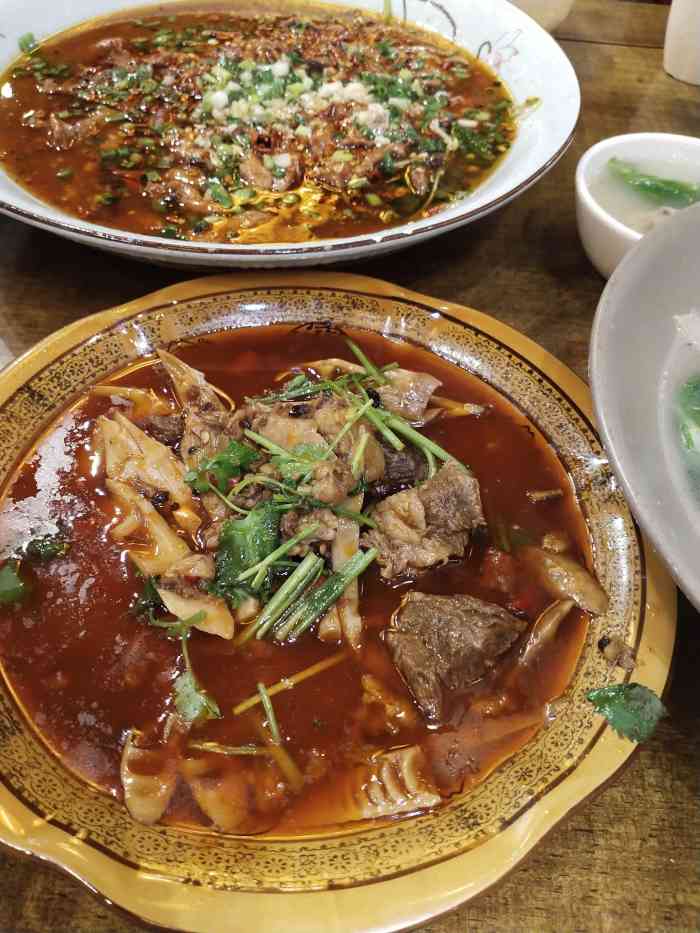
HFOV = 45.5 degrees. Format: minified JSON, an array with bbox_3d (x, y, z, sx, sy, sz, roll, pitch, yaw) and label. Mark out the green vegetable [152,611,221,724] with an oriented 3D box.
[{"bbox_3d":[-0.055,0.067,0.287,0.019,0.008,0.044,-12,53,-13],"label":"green vegetable"}]

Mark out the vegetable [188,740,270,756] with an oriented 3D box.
[{"bbox_3d":[-0.039,0.092,0.271,0.027,0.004,0.004,7,51,2],"label":"vegetable"}]

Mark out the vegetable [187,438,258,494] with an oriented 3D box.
[{"bbox_3d":[-0.049,0.000,0.318,0.026,0.014,0.021,-25,57,-22],"label":"vegetable"}]

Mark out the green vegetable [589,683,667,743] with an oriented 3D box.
[{"bbox_3d":[0.090,0.079,0.273,0.026,0.008,0.021,14,52,8],"label":"green vegetable"}]

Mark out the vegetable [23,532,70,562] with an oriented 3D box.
[{"bbox_3d":[-0.114,0.030,0.315,0.017,0.006,0.011,-9,52,-10],"label":"vegetable"}]

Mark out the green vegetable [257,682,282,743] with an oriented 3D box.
[{"bbox_3d":[-0.027,0.082,0.279,0.004,0.004,0.022,-14,53,-15],"label":"green vegetable"}]

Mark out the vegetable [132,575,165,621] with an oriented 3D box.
[{"bbox_3d":[-0.073,0.048,0.303,0.011,0.009,0.019,-6,52,-9],"label":"vegetable"}]

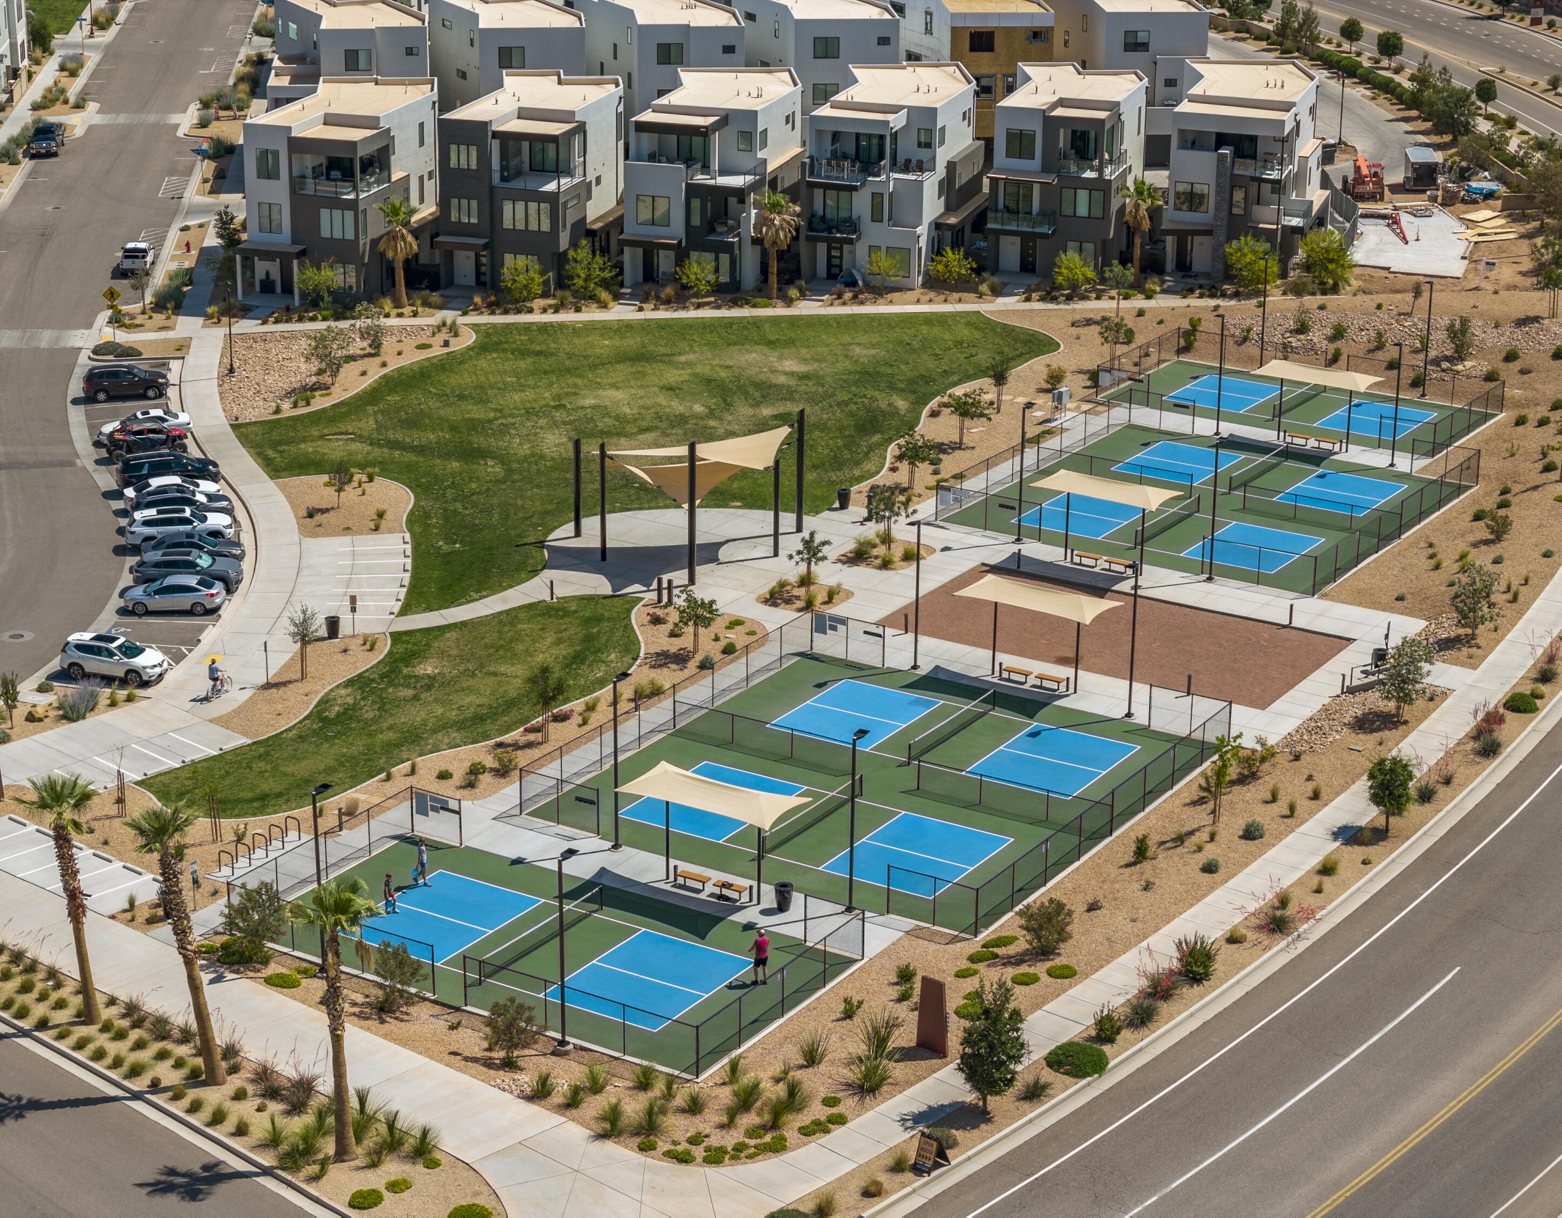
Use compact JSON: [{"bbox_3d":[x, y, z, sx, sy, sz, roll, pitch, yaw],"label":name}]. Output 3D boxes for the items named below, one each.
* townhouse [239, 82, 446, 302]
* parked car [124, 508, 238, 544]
[{"bbox_3d":[-26.810,-26.350,205.504,9.070,10.800,17.600,5,20,13],"label":"townhouse"},{"bbox_3d":[-28.584,-3.826,156.141,5.060,1.770,1.980,-3,20,-10],"label":"parked car"}]

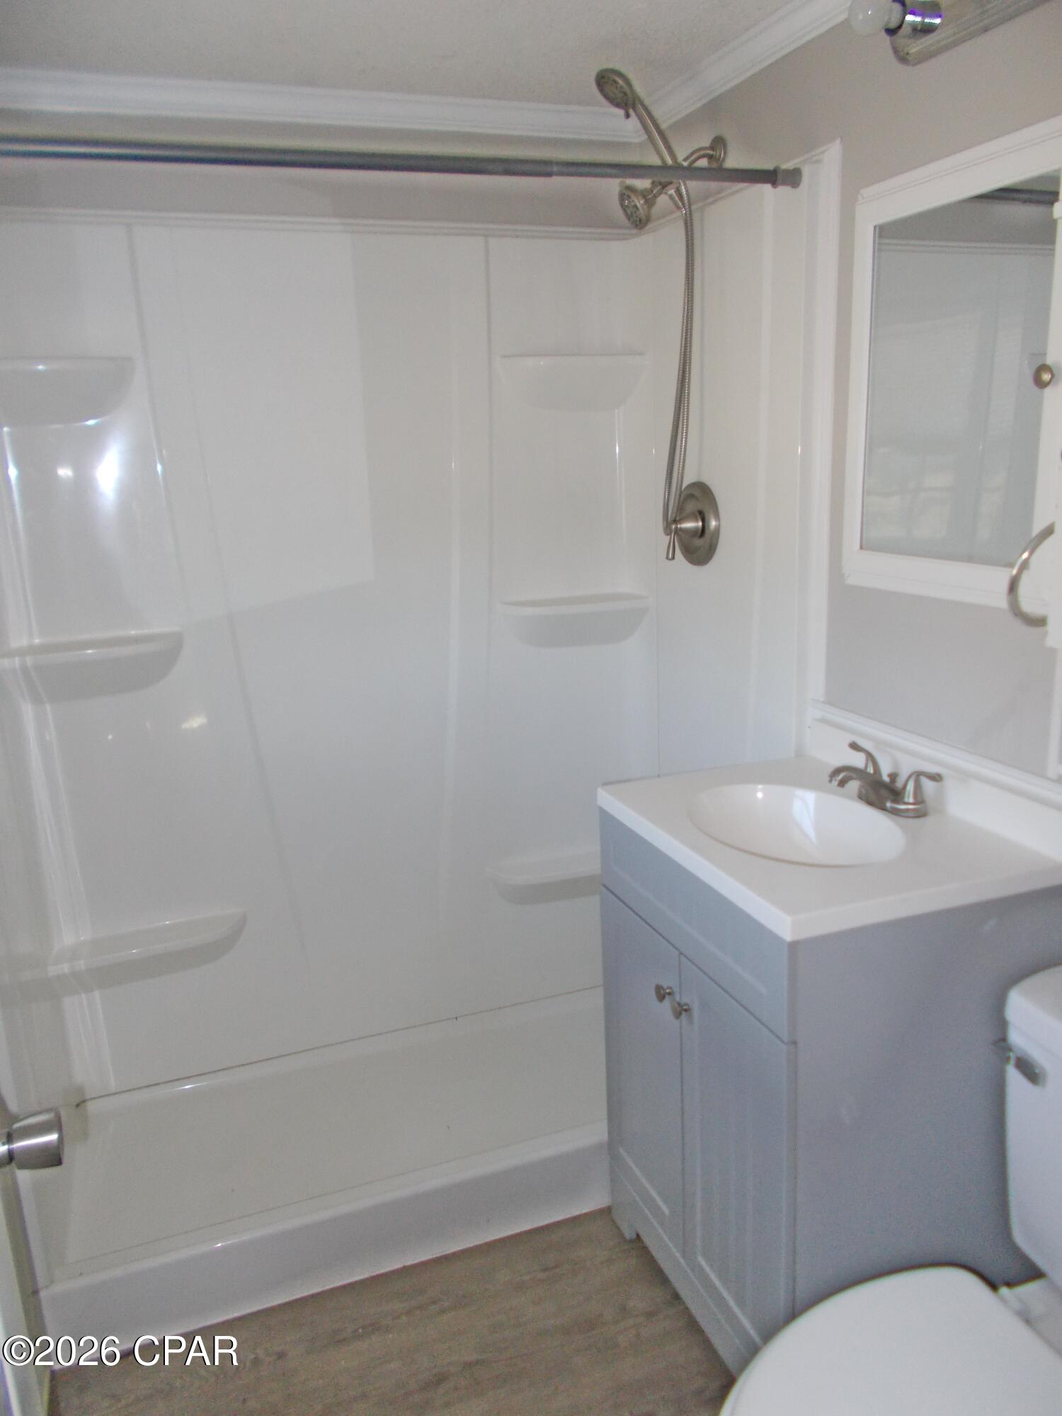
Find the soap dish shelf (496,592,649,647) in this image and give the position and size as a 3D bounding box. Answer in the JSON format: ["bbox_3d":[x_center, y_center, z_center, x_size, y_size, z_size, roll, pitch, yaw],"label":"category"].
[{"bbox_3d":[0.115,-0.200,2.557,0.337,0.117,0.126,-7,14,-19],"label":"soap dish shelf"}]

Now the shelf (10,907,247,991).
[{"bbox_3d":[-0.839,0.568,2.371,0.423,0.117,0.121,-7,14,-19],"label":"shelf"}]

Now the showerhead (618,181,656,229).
[{"bbox_3d":[0.211,-1.000,2.122,0.063,0.091,0.091,-35,22,-10],"label":"showerhead"}]

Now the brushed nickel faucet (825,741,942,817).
[{"bbox_3d":[0.551,0.128,1.742,0.156,0.083,0.216,-7,14,-19],"label":"brushed nickel faucet"}]

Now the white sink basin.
[{"bbox_3d":[0.421,0.246,1.727,0.302,0.131,0.408,-7,14,-19],"label":"white sink basin"}]

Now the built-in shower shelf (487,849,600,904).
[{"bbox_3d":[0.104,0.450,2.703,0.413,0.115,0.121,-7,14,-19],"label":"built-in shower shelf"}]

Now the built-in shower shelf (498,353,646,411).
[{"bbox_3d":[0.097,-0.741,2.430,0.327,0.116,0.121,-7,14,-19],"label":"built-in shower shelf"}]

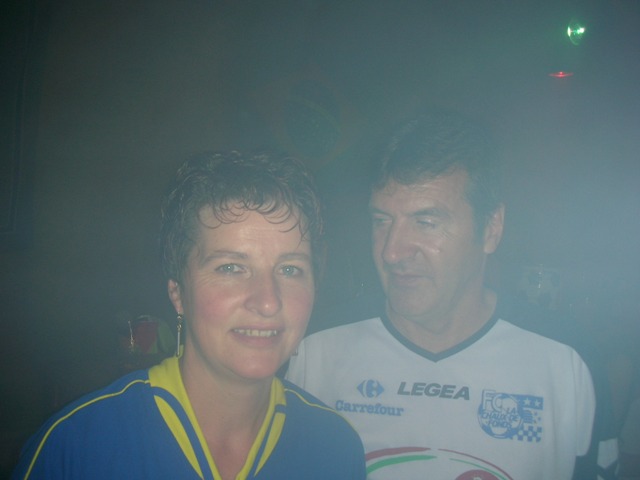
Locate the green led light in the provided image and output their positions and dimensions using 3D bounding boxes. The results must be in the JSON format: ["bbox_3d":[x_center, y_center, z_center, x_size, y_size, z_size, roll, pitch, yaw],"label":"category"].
[{"bbox_3d":[1.268,-1.026,3.200,0.100,0.110,0.070,-4,9,45],"label":"green led light"}]

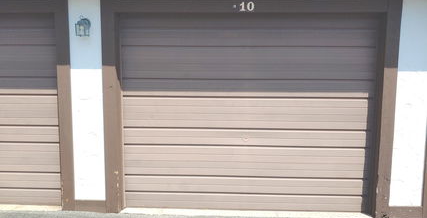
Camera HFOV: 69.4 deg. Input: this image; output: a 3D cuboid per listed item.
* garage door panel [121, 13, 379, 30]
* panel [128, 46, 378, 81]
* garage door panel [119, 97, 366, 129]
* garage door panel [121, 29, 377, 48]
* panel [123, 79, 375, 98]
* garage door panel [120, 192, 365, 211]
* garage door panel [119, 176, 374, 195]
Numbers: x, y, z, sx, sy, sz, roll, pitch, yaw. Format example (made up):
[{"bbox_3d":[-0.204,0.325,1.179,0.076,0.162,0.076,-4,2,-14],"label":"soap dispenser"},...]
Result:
[{"bbox_3d":[0.365,-0.922,3.273,2.680,0.169,0.050,1,5,2],"label":"garage door panel"},{"bbox_3d":[0.362,-0.490,3.315,2.680,0.350,0.050,1,5,2],"label":"panel"},{"bbox_3d":[0.358,0.047,3.366,2.680,0.345,0.050,1,5,2],"label":"garage door panel"},{"bbox_3d":[0.364,-0.751,3.289,2.680,0.174,0.050,1,5,2],"label":"garage door panel"},{"bbox_3d":[0.360,-0.220,3.341,2.680,0.192,0.050,1,5,2],"label":"panel"},{"bbox_3d":[0.350,1.036,3.461,2.680,0.190,0.050,1,5,2],"label":"garage door panel"},{"bbox_3d":[0.351,0.846,3.443,2.680,0.192,0.050,1,5,2],"label":"garage door panel"}]

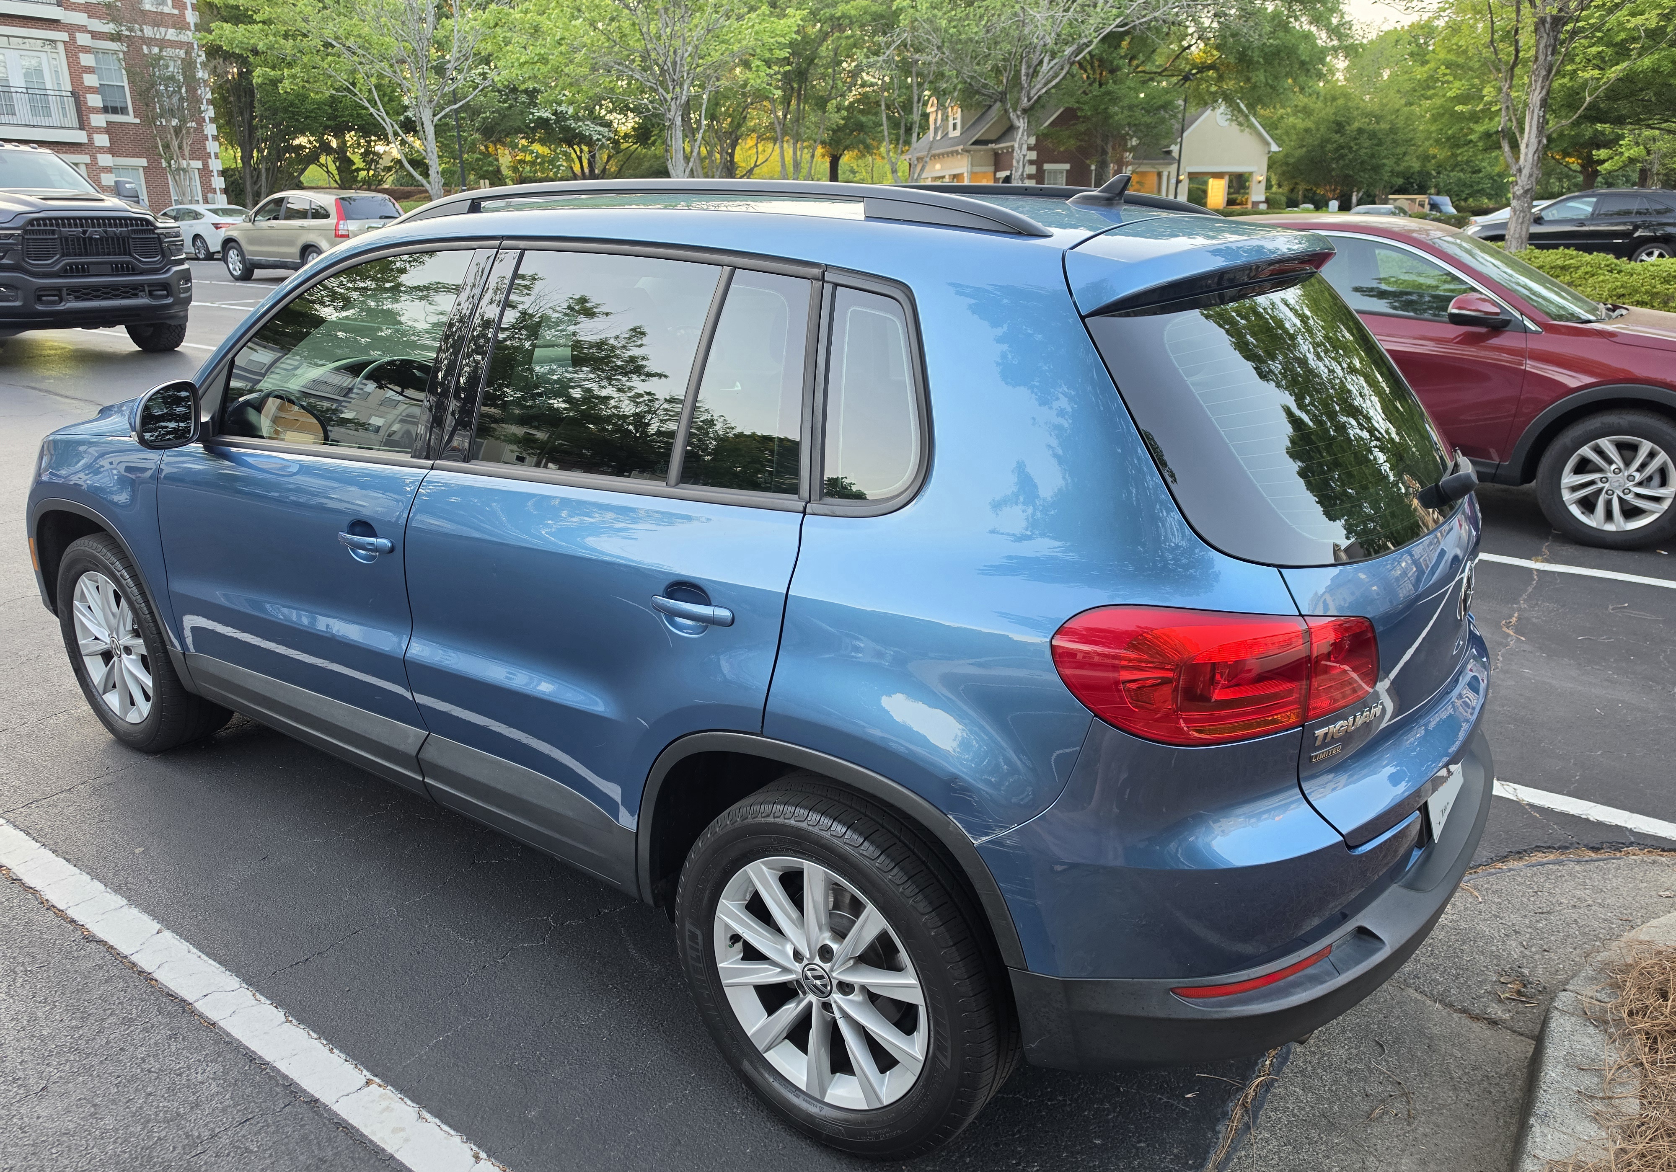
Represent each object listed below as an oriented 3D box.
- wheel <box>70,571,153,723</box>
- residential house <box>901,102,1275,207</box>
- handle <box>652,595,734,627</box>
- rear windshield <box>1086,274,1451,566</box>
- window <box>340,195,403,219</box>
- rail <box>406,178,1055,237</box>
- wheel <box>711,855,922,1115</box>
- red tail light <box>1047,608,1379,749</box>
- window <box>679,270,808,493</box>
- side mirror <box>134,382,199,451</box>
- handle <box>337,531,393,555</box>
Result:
[{"bbox_3d":[-2.142,0.166,3.424,0.472,0.472,0.180,14,22,32],"label":"wheel"},{"bbox_3d":[10.729,-19.253,50.000,14.000,6.000,10.000,0,19,-5],"label":"residential house"},{"bbox_3d":[-0.251,0.044,1.912,0.190,0.036,0.050,14,22,32],"label":"handle"},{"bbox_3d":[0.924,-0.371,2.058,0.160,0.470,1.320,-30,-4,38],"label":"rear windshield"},{"bbox_3d":[-8.509,-6.898,20.300,0.090,0.480,1.200,-16,5,37],"label":"window"},{"bbox_3d":[-0.329,-0.720,2.110,1.620,0.095,0.060,14,22,32],"label":"rail"},{"bbox_3d":[0.005,0.685,2.045,0.472,0.472,0.180,14,22,32],"label":"wheel"},{"bbox_3d":[0.528,0.102,1.583,0.375,0.180,0.290,14,22,32],"label":"red tail light"},{"bbox_3d":[-0.133,-0.333,1.836,0.260,0.375,0.035,11,1,32],"label":"window"},{"bbox_3d":[-1.651,-0.414,2.708,0.120,0.170,0.185,11,21,27],"label":"side mirror"},{"bbox_3d":[-1.036,-0.095,2.433,0.200,0.036,0.050,14,22,32],"label":"handle"}]

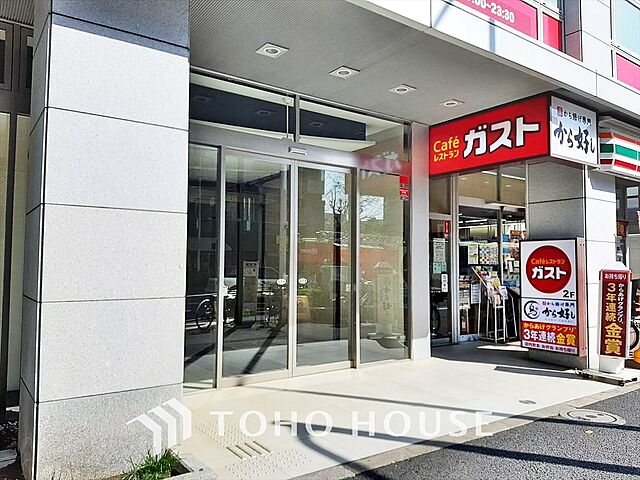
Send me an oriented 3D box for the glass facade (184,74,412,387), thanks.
[{"bbox_3d":[-0.150,-0.053,5.993,3.523,3.451,0.174,2,-3,-36],"label":"glass facade"}]

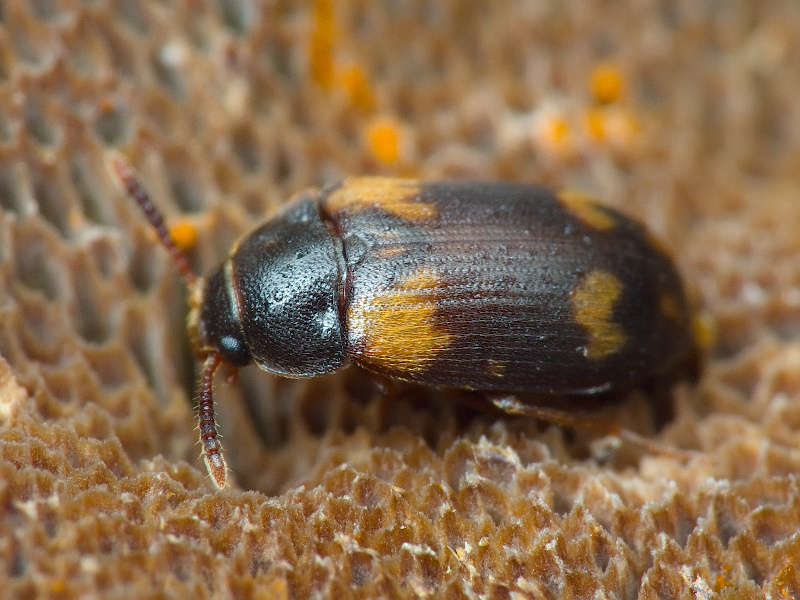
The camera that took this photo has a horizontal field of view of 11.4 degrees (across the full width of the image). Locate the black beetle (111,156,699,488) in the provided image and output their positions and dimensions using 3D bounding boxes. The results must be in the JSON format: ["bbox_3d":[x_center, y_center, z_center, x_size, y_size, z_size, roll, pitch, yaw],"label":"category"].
[{"bbox_3d":[0.000,0.000,0.039,0.006,0.002,0.004,3,52,-18],"label":"black beetle"}]

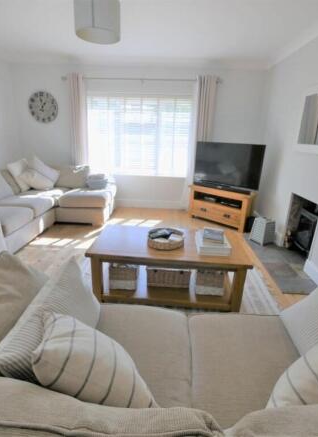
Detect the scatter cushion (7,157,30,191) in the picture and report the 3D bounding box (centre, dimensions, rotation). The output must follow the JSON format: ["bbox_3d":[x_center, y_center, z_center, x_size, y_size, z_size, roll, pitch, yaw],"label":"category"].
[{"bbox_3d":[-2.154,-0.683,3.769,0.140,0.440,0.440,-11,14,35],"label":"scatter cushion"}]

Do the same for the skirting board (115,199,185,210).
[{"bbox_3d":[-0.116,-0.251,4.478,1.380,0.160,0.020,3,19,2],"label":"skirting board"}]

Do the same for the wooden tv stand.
[{"bbox_3d":[1.042,-0.210,3.870,0.980,0.555,0.460,17,25,37],"label":"wooden tv stand"}]

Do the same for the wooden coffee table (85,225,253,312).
[{"bbox_3d":[0.076,0.431,2.041,1.210,0.495,0.580,2,19,0],"label":"wooden coffee table"}]

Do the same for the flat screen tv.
[{"bbox_3d":[1.068,-0.825,3.696,1.050,0.645,0.100,13,22,29],"label":"flat screen tv"}]

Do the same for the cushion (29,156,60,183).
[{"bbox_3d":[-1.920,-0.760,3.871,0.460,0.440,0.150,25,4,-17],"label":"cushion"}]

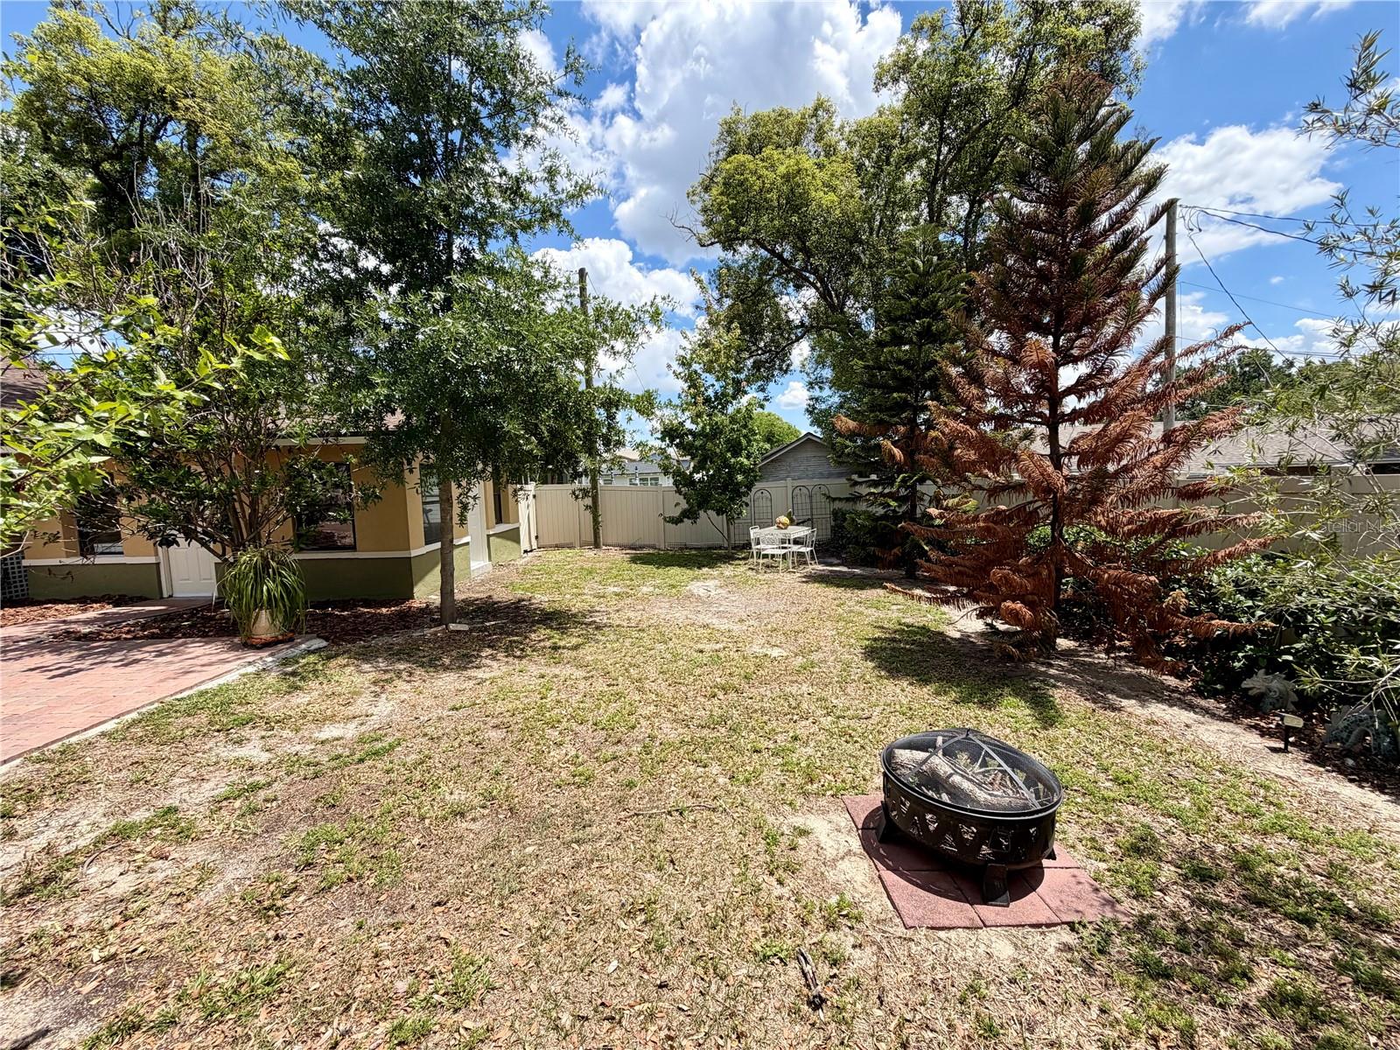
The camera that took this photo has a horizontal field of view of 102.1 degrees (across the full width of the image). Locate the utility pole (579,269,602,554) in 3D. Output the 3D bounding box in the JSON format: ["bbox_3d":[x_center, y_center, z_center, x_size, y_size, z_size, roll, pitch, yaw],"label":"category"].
[{"bbox_3d":[-2.905,-2.995,15.041,0.200,7.300,0.200,-2,5,0],"label":"utility pole"}]

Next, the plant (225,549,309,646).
[{"bbox_3d":[-5.273,0.864,6.780,0.840,1.120,0.840,-2,5,0],"label":"plant"}]

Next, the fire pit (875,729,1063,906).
[{"bbox_3d":[1.256,1.255,2.670,0.780,0.590,0.780,-2,5,0],"label":"fire pit"}]

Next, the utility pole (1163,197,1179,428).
[{"bbox_3d":[10.697,-3.371,13.075,0.200,7.860,0.200,-2,5,0],"label":"utility pole"}]

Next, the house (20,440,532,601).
[{"bbox_3d":[-8.113,-0.281,12.110,6.800,2.650,5.500,-1,5,2],"label":"house"}]

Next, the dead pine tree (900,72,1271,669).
[{"bbox_3d":[3.530,-1.485,5.457,3.200,5.520,3.100,-2,5,0],"label":"dead pine tree"}]

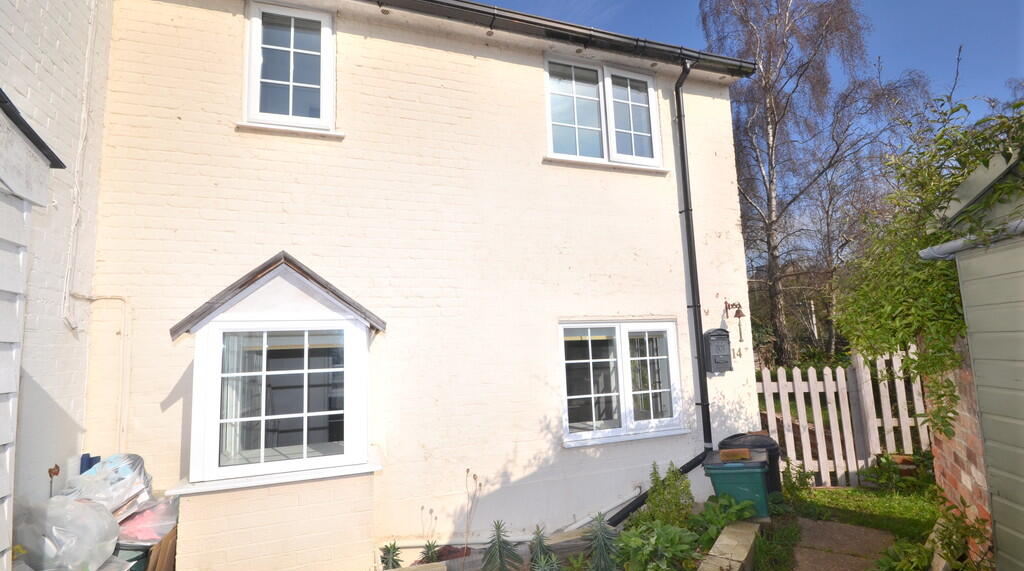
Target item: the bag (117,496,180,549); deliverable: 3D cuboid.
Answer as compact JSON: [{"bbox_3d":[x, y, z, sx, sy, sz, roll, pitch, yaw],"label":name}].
[{"bbox_3d":[-1.983,1.287,2.326,0.330,0.250,0.320,0,-5,-18],"label":"bag"}]

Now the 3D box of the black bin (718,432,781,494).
[{"bbox_3d":[2.110,1.620,3.786,0.480,0.620,0.480,0,-5,-18],"label":"black bin"}]

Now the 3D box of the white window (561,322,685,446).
[{"bbox_3d":[0.986,0.838,3.849,1.188,1.037,0.100,0,-5,-18],"label":"white window"}]

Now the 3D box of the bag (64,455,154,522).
[{"bbox_3d":[-2.110,1.051,2.234,0.400,0.310,0.340,0,-5,-18],"label":"bag"}]

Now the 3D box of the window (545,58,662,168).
[{"bbox_3d":[0.874,-1.589,4.038,1.191,0.927,0.100,0,-5,-18],"label":"window"}]

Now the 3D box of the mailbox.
[{"bbox_3d":[1.971,0.619,4.066,0.225,0.395,0.085,0,-5,-18],"label":"mailbox"}]

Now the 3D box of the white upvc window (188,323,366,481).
[{"bbox_3d":[-1.327,0.640,2.511,0.899,0.865,0.100,0,-5,-18],"label":"white upvc window"}]

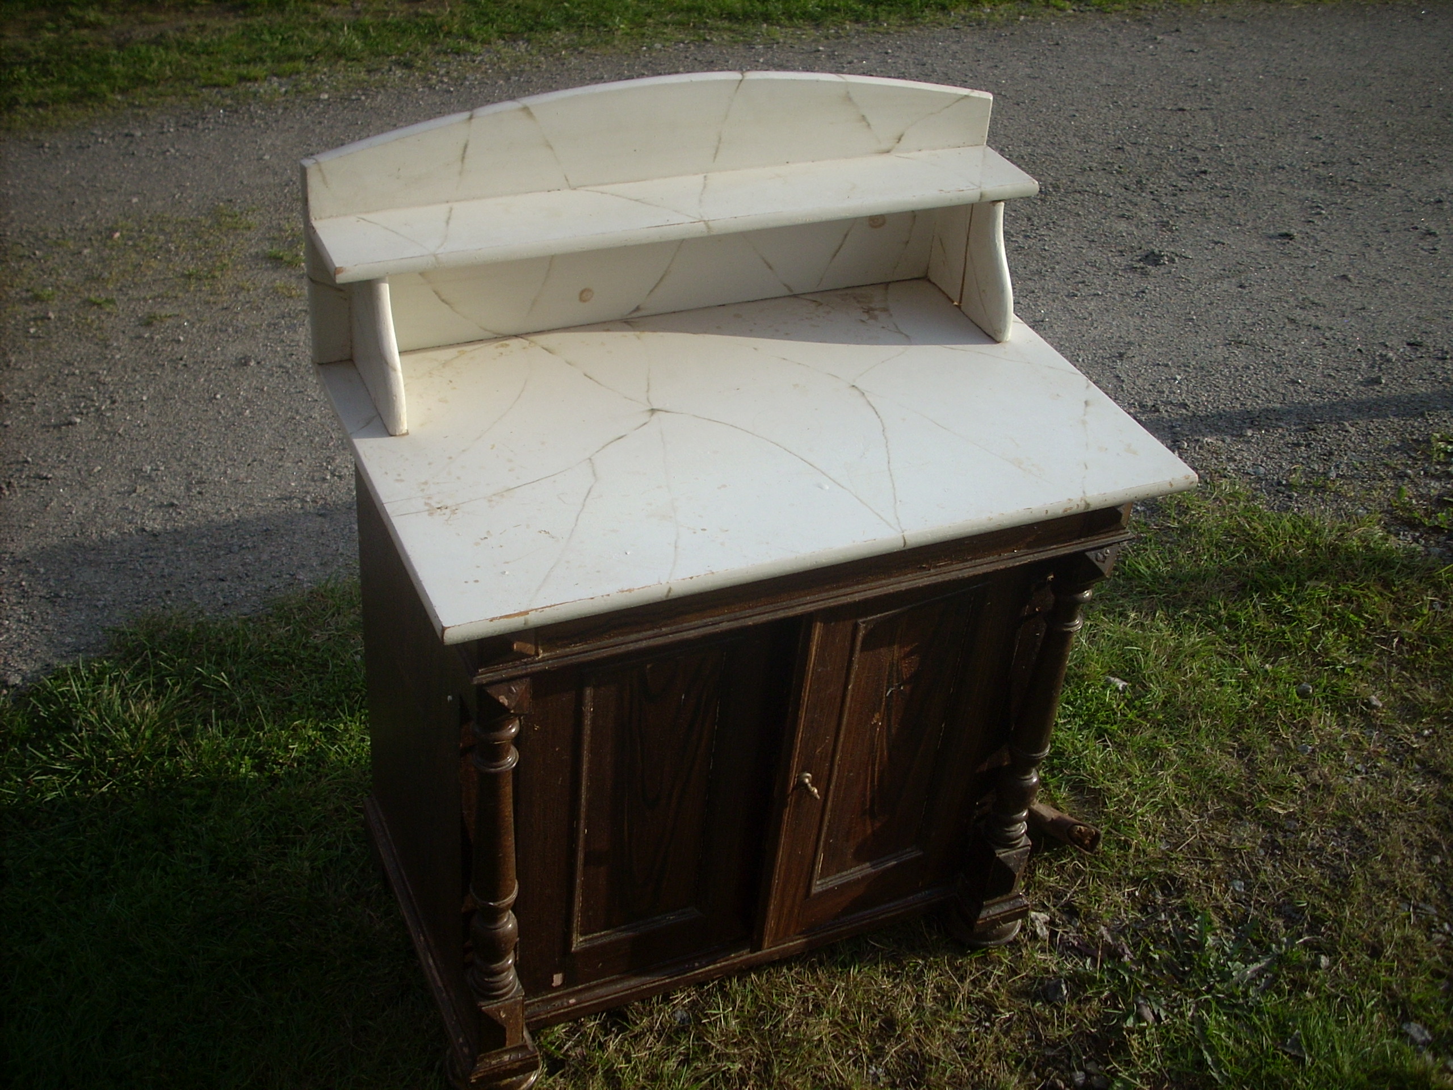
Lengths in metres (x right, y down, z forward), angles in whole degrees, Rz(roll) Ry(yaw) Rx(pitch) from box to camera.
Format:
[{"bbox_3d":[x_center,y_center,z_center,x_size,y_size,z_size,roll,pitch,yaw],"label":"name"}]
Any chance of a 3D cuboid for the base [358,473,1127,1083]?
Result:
[{"bbox_3d":[-0.016,0.172,1.931,0.772,0.763,0.476,-11,40,-23],"label":"base"}]

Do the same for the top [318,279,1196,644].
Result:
[{"bbox_3d":[0.028,-0.134,1.689,0.830,0.021,0.491,-11,40,-23],"label":"top"}]

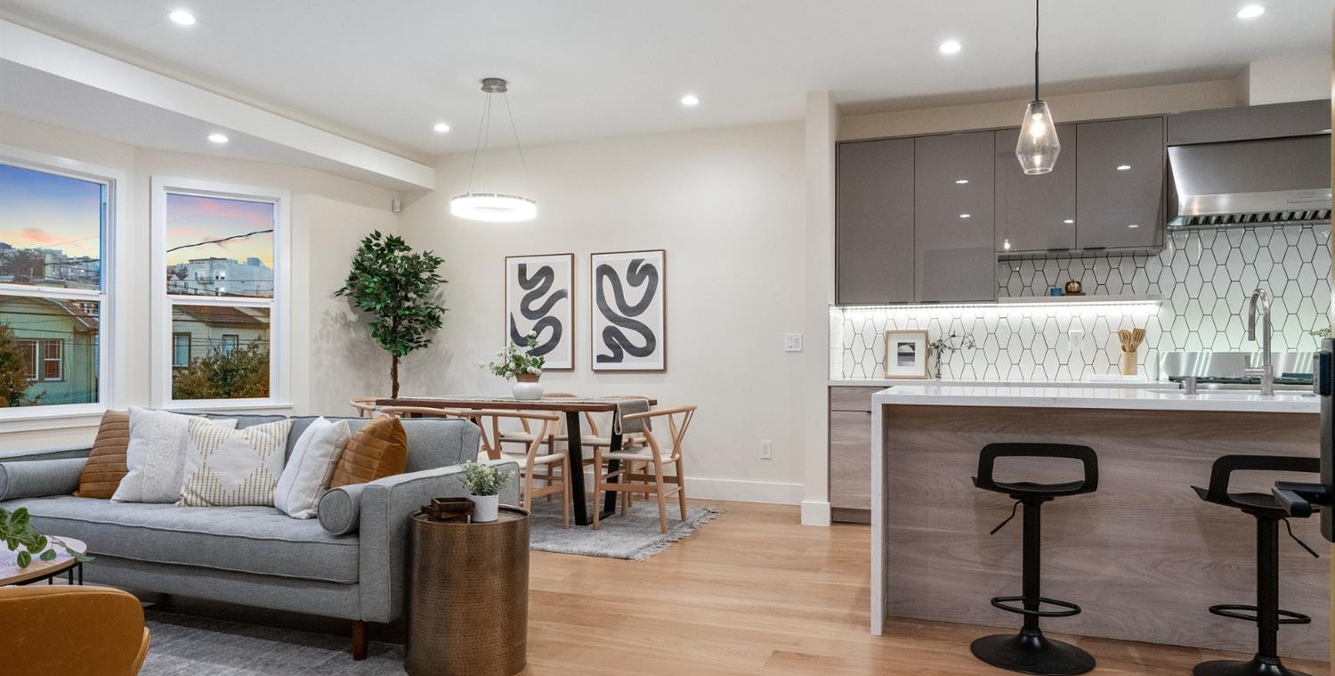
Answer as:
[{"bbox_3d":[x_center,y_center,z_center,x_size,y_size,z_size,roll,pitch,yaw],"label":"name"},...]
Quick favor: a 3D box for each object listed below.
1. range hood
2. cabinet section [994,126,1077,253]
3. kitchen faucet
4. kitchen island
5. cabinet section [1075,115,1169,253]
[{"bbox_3d":[3.351,-0.963,4.519,1.050,0.610,0.610,0,-1,19],"label":"range hood"},{"bbox_3d":[2.284,-0.892,5.094,0.448,0.762,0.365,0,-1,20],"label":"cabinet section"},{"bbox_3d":[2.249,0.015,3.154,0.115,0.404,0.245,0,-1,19],"label":"kitchen faucet"},{"bbox_3d":[2.031,0.676,3.120,2.350,0.919,0.825,0,-1,19],"label":"kitchen island"},{"bbox_3d":[2.715,-0.892,4.941,0.467,0.765,0.365,0,-1,20],"label":"cabinet section"}]

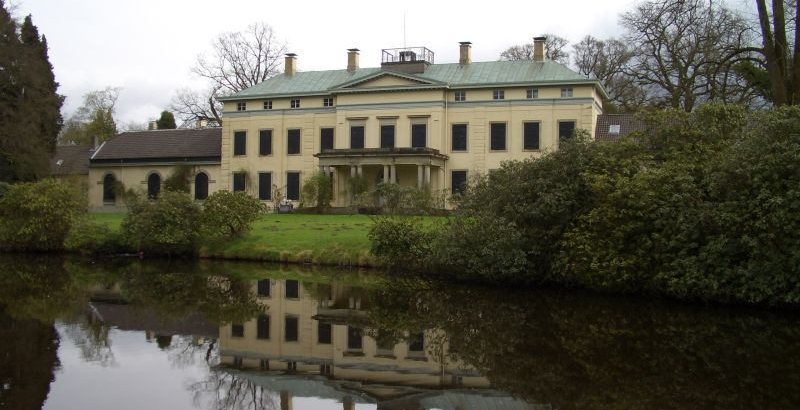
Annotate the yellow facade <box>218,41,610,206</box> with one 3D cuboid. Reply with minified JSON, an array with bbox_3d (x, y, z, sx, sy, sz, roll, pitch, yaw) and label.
[{"bbox_3d":[-0.036,-7.399,78.153,38.056,16.330,10.295,0,-1,21],"label":"yellow facade"}]

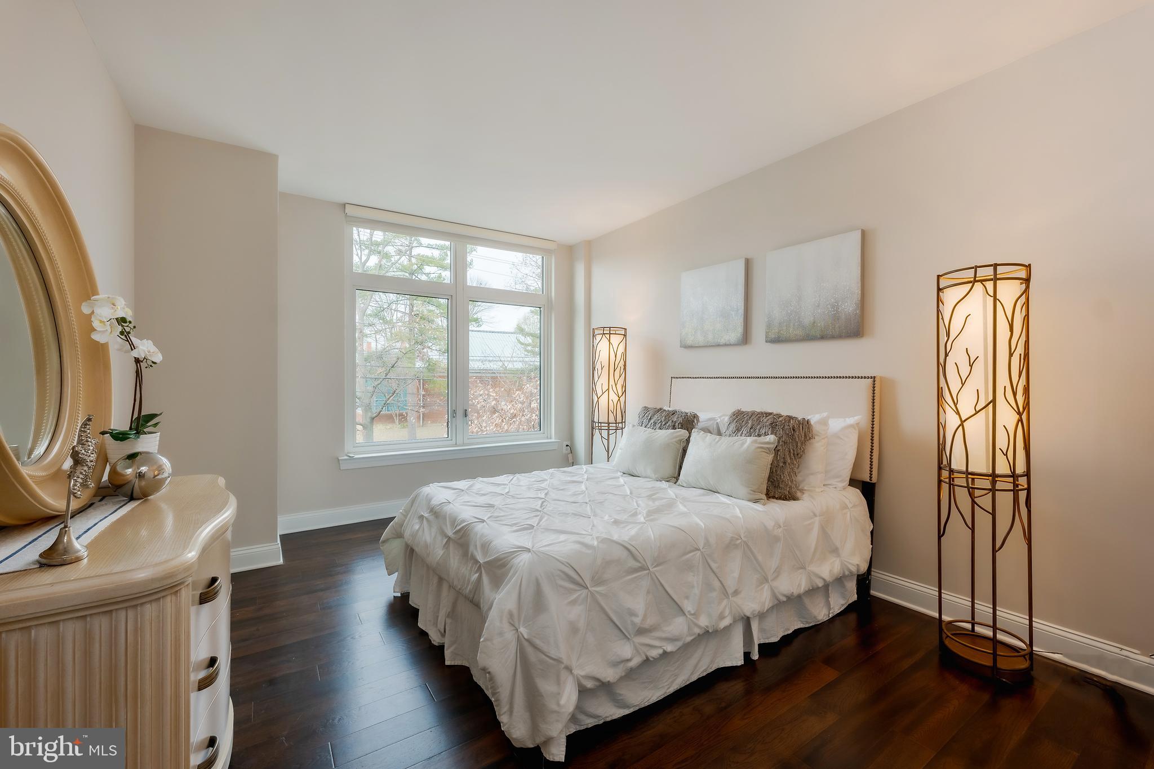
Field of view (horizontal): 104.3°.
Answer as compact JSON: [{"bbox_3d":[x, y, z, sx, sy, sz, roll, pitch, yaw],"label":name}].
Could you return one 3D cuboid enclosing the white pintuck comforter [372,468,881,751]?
[{"bbox_3d":[0.236,0.872,2.564,2.100,0.570,1.660,0,0,-35],"label":"white pintuck comforter"}]

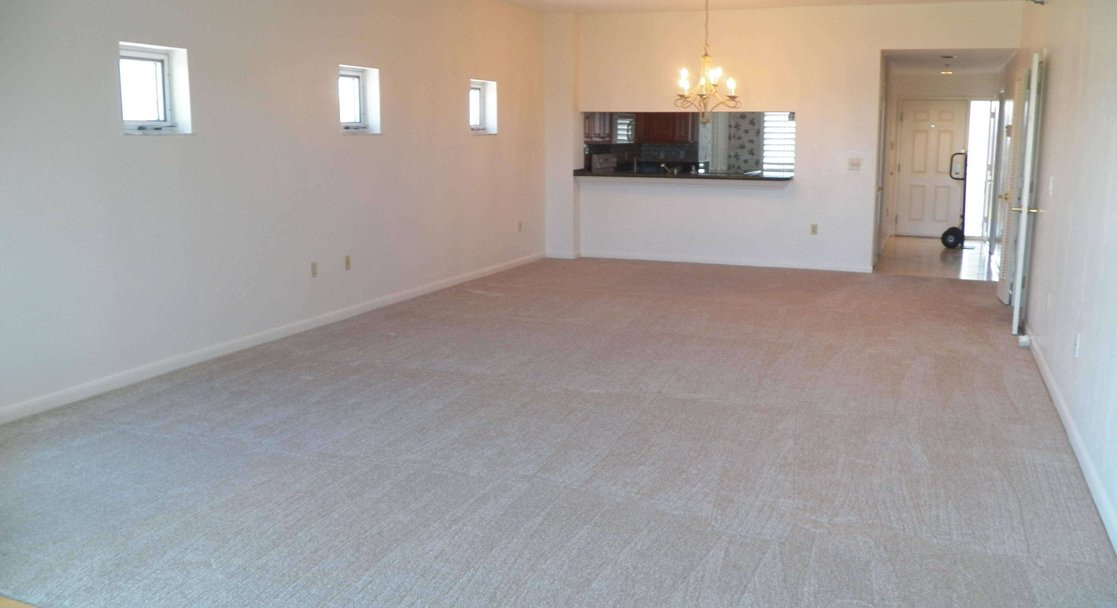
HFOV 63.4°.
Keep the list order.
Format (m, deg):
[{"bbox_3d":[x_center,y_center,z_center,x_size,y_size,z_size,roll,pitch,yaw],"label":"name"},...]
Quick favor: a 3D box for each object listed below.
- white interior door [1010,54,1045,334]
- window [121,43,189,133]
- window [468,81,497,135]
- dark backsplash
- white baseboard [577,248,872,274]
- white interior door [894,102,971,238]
[{"bbox_3d":[3.560,-0.836,6.839,0.050,2.020,0.750,6,12,29],"label":"white interior door"},{"bbox_3d":[-2.446,-1.280,5.374,0.150,0.520,0.530,4,12,23],"label":"window"},{"bbox_3d":[-0.818,-1.992,9.150,0.150,0.540,0.550,4,12,23],"label":"window"},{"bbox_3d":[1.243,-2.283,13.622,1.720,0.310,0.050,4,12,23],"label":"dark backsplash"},{"bbox_3d":[1.786,-0.490,10.243,3.380,0.088,0.020,4,12,23],"label":"white baseboard"},{"bbox_3d":[5.396,-1.954,13.053,0.880,1.990,0.050,4,12,23],"label":"white interior door"}]

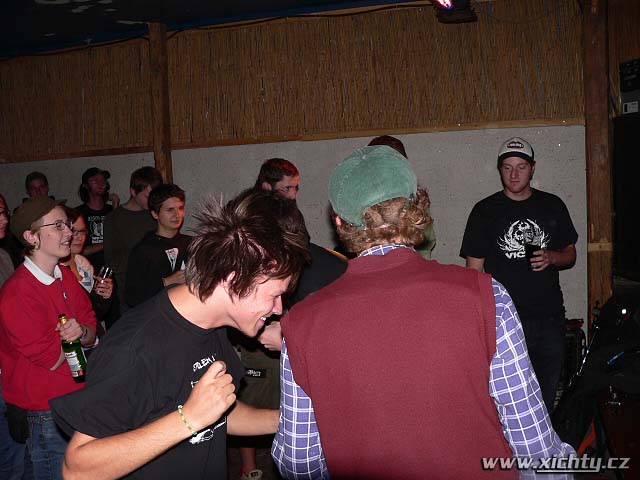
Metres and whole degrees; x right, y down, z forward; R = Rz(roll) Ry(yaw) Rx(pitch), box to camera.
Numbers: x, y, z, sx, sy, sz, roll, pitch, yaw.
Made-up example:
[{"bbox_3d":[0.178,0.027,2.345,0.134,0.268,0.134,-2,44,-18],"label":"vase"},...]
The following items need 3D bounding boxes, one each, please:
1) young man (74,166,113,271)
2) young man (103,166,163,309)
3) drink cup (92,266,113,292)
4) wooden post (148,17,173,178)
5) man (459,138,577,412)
[{"bbox_3d":[-1.563,0.385,4.739,0.520,1.790,0.360,-2,3,-13],"label":"young man"},{"bbox_3d":[-1.116,0.432,4.189,0.470,1.770,0.330,-3,3,-37],"label":"young man"},{"bbox_3d":[-0.992,0.183,3.050,0.075,0.125,0.075,14,6,-1],"label":"drink cup"},{"bbox_3d":[-1.133,-0.138,4.863,0.140,2.850,0.140,-2,3,-15],"label":"wooden post"},{"bbox_3d":[0.987,0.406,3.310,0.560,1.820,0.380,-1,3,12],"label":"man"}]

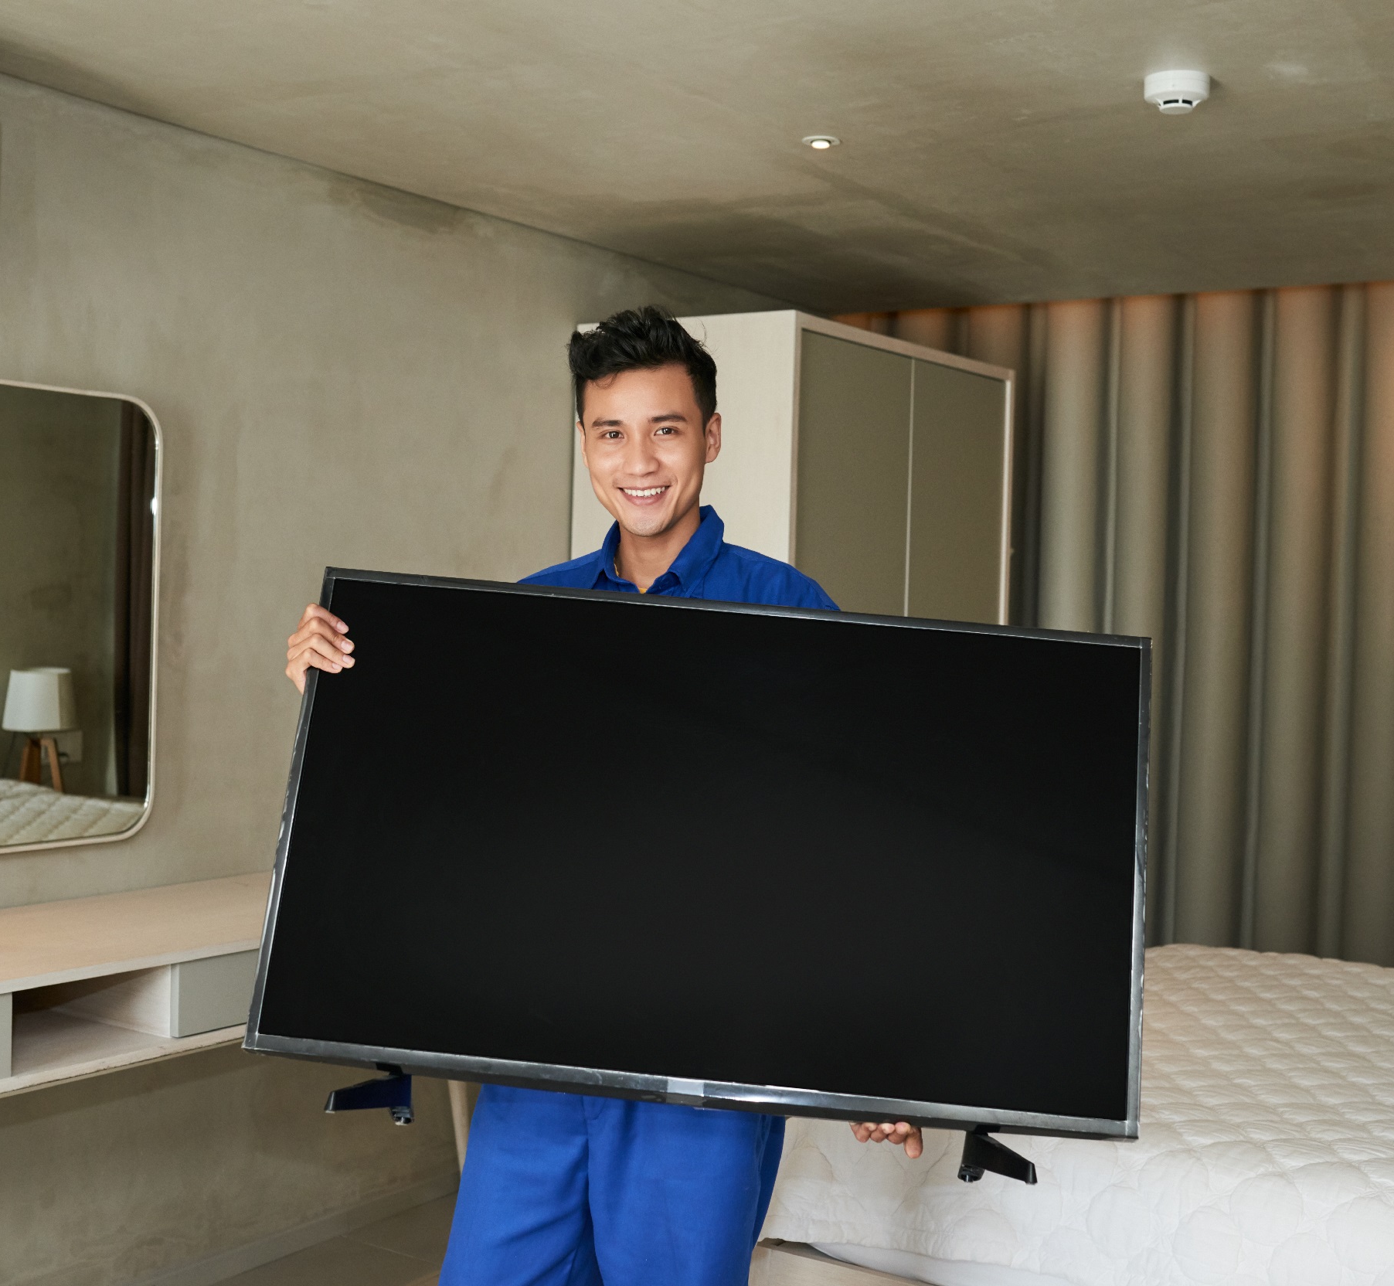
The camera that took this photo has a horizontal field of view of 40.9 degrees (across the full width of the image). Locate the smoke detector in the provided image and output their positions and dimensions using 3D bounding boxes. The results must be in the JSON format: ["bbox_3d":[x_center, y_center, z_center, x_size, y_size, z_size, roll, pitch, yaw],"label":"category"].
[{"bbox_3d":[0.758,-0.865,2.948,0.099,0.050,0.099,3,2,34],"label":"smoke detector"}]

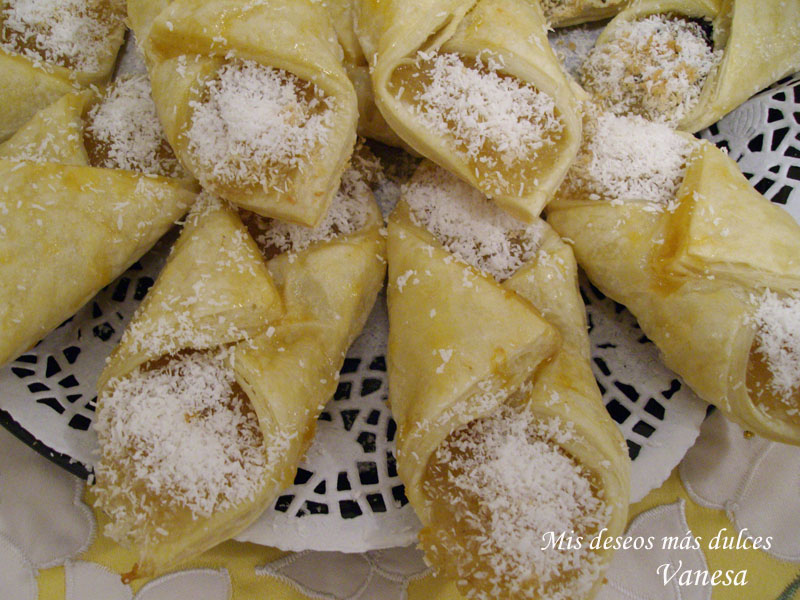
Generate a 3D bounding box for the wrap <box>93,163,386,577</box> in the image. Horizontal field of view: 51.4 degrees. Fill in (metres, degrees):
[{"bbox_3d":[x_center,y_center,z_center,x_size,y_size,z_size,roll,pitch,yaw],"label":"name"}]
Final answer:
[{"bbox_3d":[-0.038,0.003,0.231,0.053,0.036,0.133,12,53,9],"label":"wrap"}]

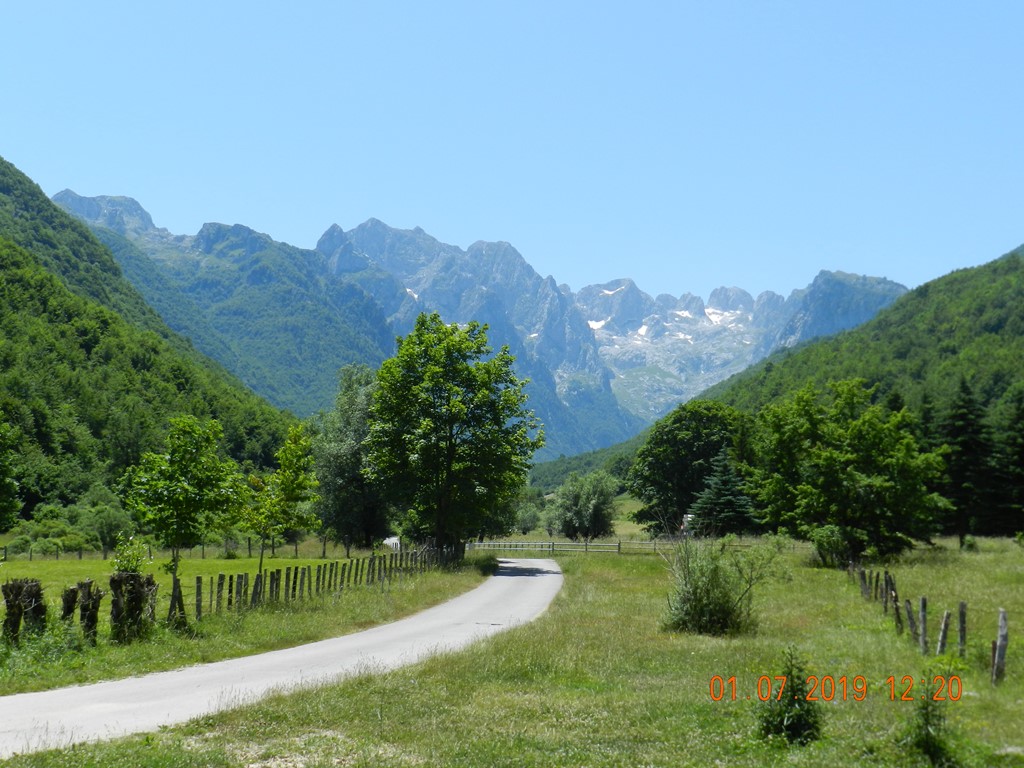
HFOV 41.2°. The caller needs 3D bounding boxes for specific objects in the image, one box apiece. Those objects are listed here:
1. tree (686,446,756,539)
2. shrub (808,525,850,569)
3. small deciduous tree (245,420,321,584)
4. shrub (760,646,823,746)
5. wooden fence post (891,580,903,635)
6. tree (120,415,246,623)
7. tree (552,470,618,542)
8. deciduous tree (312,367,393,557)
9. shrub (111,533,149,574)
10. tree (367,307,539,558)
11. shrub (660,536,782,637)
[{"bbox_3d":[20.419,10.702,132.002,6.596,8.899,6.266,0,-6,0],"label":"tree"},{"bbox_3d":[15.583,8.001,67.000,1.969,2.177,2.000,0,-6,0],"label":"shrub"},{"bbox_3d":[-8.433,4.317,50.000,2.792,5.835,2.900,0,-6,0],"label":"small deciduous tree"},{"bbox_3d":[2.701,3.015,13.200,0.621,0.961,0.590,0,-6,0],"label":"shrub"},{"bbox_3d":[8.053,4.660,28.500,0.180,1.179,0.150,0,-6,0],"label":"wooden fence post"},{"bbox_3d":[-7.556,3.096,31.302,2.898,4.807,2.666,0,-6,0],"label":"tree"},{"bbox_3d":[8.102,13.492,150.001,7.275,7.906,6.693,0,-6,0],"label":"tree"},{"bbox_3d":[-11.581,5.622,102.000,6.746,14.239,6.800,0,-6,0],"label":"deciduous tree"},{"bbox_3d":[-7.299,3.257,26.000,0.745,0.834,0.671,0,-6,0],"label":"shrub"},{"bbox_3d":[-3.439,2.969,80.000,10.464,14.418,10.000,0,-6,0],"label":"tree"},{"bbox_3d":[4.383,4.151,28.200,2.528,2.052,2.073,0,-6,0],"label":"shrub"}]

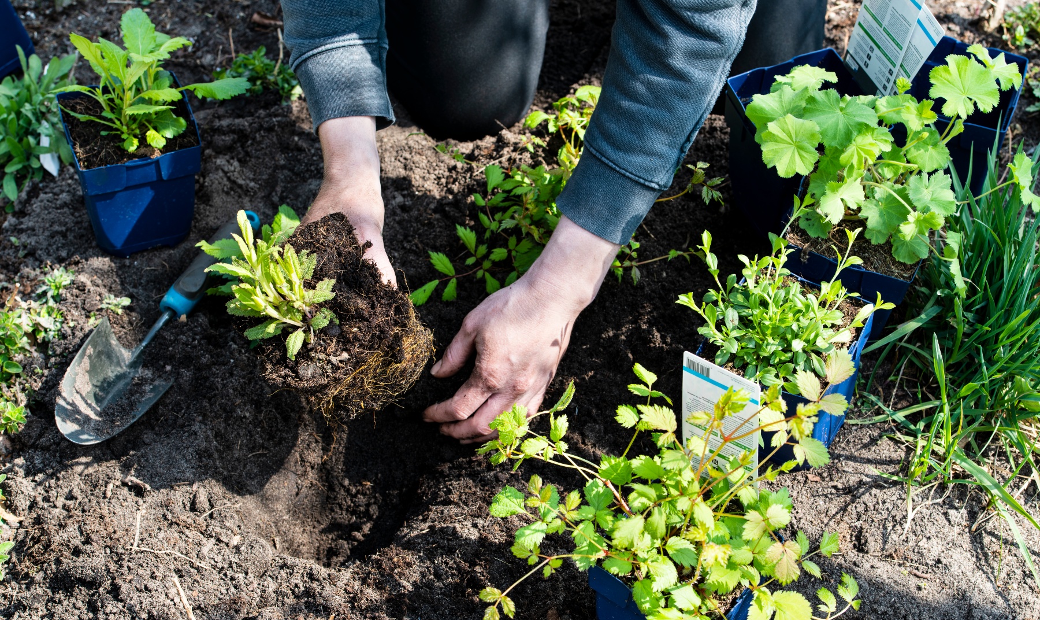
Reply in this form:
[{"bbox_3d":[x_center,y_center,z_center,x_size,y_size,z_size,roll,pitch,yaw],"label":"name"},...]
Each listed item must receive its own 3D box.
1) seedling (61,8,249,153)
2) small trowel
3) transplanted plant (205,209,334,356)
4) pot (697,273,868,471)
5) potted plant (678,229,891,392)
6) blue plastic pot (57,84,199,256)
[{"bbox_3d":[-0.330,-0.203,1.817,0.155,0.105,0.120,0,47,0],"label":"seedling"},{"bbox_3d":[-0.308,0.013,1.795,0.088,0.060,0.285,22,51,19],"label":"small trowel"},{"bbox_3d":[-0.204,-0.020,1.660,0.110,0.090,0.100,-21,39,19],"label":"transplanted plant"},{"bbox_3d":[0.219,0.058,1.687,0.112,0.120,0.112,20,54,21],"label":"pot"},{"bbox_3d":[0.212,0.000,1.621,0.155,0.082,0.120,0,47,0],"label":"potted plant"},{"bbox_3d":[-0.360,-0.132,1.887,0.112,0.120,0.112,-14,48,-15],"label":"blue plastic pot"}]

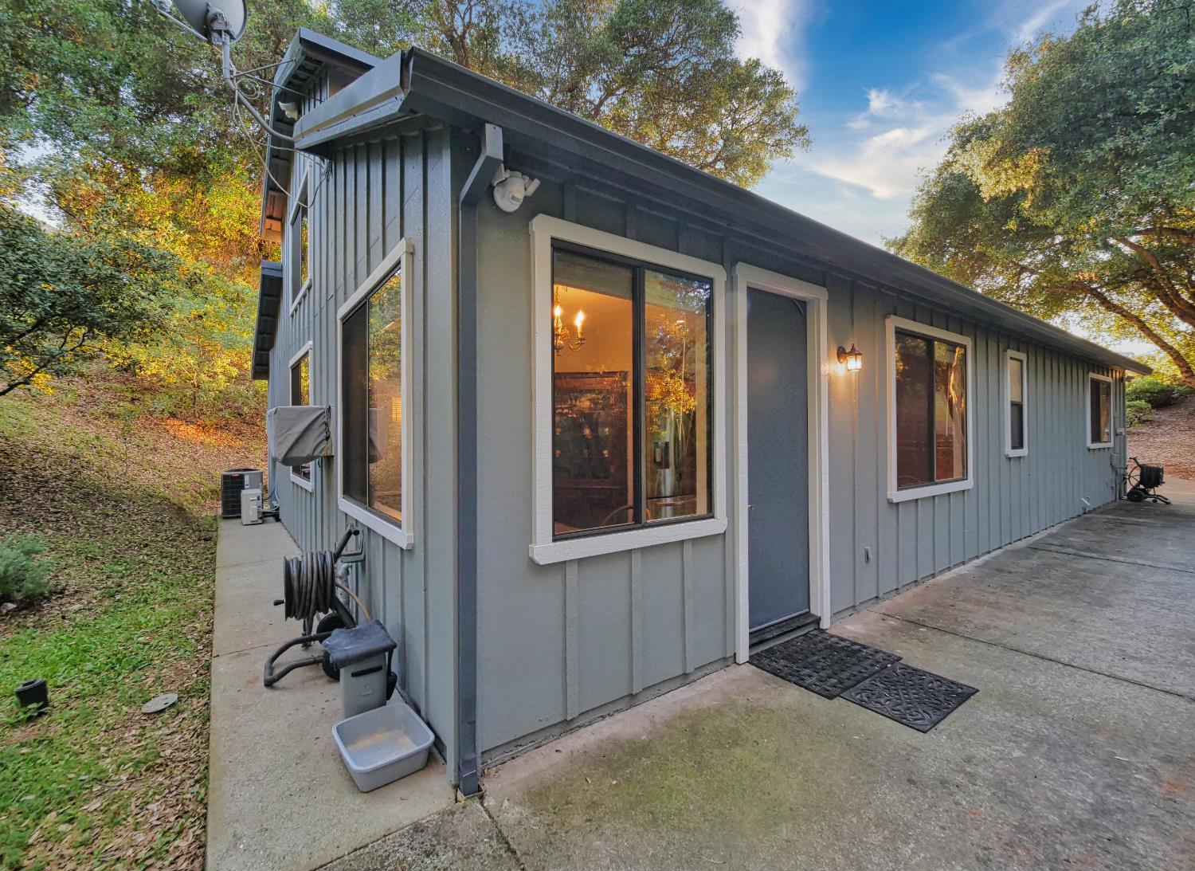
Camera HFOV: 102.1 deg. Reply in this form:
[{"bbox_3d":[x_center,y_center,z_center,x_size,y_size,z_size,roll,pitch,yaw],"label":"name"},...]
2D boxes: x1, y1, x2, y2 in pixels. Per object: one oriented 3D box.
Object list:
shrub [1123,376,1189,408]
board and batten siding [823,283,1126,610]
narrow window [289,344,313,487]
[{"bbox_3d":[19.620,-1.527,17.000,1.800,1.150,2.600,0,0,-41],"label":"shrub"},{"bbox_3d":[6.330,0.009,6.829,11.431,2.663,0.090,0,0,-35],"label":"board and batten siding"},{"bbox_3d":[-3.549,-0.186,5.761,0.100,1.573,2.139,0,0,-38],"label":"narrow window"}]

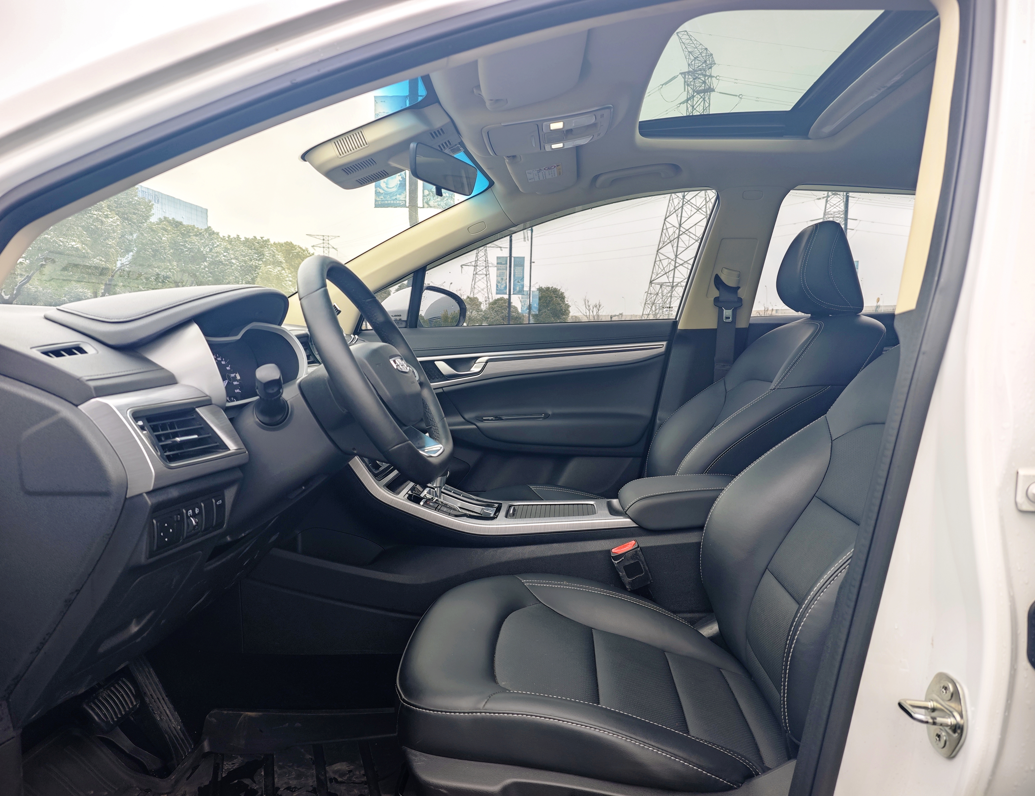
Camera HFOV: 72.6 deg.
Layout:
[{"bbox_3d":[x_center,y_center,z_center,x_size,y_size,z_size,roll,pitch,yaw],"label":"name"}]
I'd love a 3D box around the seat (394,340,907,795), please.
[{"bbox_3d":[0.296,0.162,1.016,0.886,0.985,0.522,2,7,3],"label":"seat"}]

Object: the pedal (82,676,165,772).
[{"bbox_3d":[-0.640,0.527,1.149,0.113,0.143,0.094,2,7,3],"label":"pedal"}]

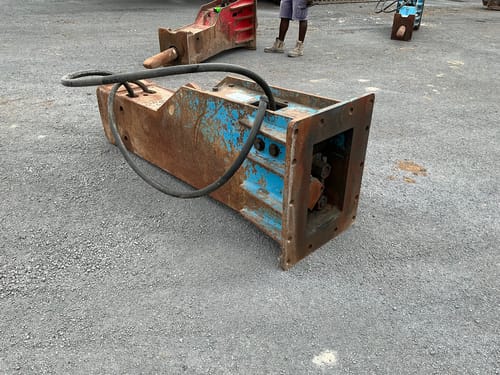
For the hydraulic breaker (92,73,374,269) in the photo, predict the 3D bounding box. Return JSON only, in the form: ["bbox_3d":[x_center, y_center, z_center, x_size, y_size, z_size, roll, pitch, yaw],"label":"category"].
[{"bbox_3d":[-0.280,-0.378,2.671,0.562,0.775,2.030,-24,37,-36],"label":"hydraulic breaker"}]

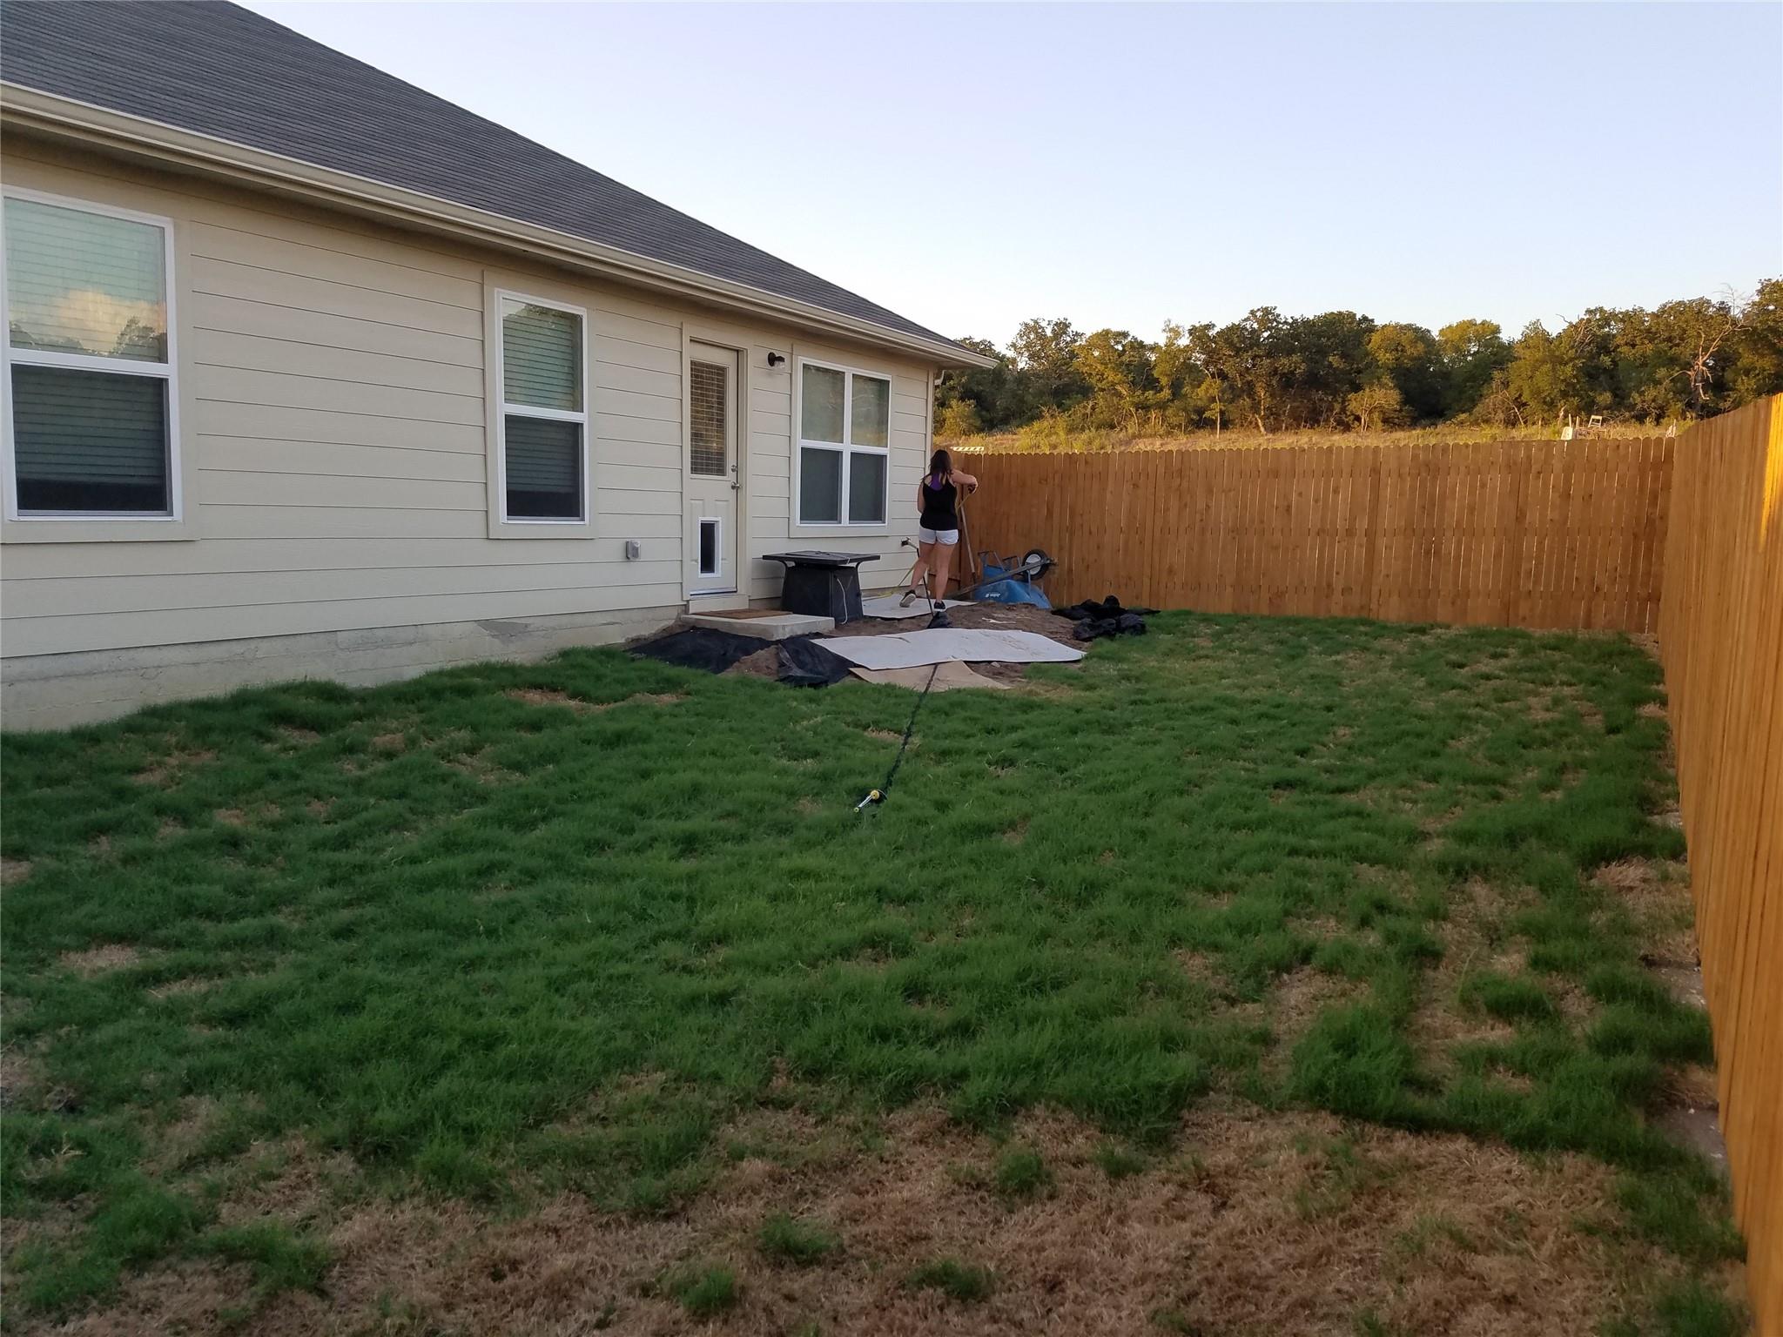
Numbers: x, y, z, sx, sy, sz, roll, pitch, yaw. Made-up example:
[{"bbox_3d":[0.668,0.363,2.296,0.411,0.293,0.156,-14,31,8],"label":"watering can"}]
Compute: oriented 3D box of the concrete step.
[{"bbox_3d":[-1.069,-0.355,10.850,0.940,0.120,0.980,6,8,29],"label":"concrete step"}]

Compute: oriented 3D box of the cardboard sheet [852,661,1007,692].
[{"bbox_3d":[0.246,0.068,9.202,0.880,0.050,1.030,-3,10,-19],"label":"cardboard sheet"}]

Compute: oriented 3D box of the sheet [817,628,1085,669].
[{"bbox_3d":[0.467,-0.164,10.400,2.040,0.070,1.040,-3,13,-33],"label":"sheet"}]

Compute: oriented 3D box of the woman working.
[{"bbox_3d":[0.467,-1.358,13.200,0.690,1.610,0.500,2,6,13],"label":"woman working"}]

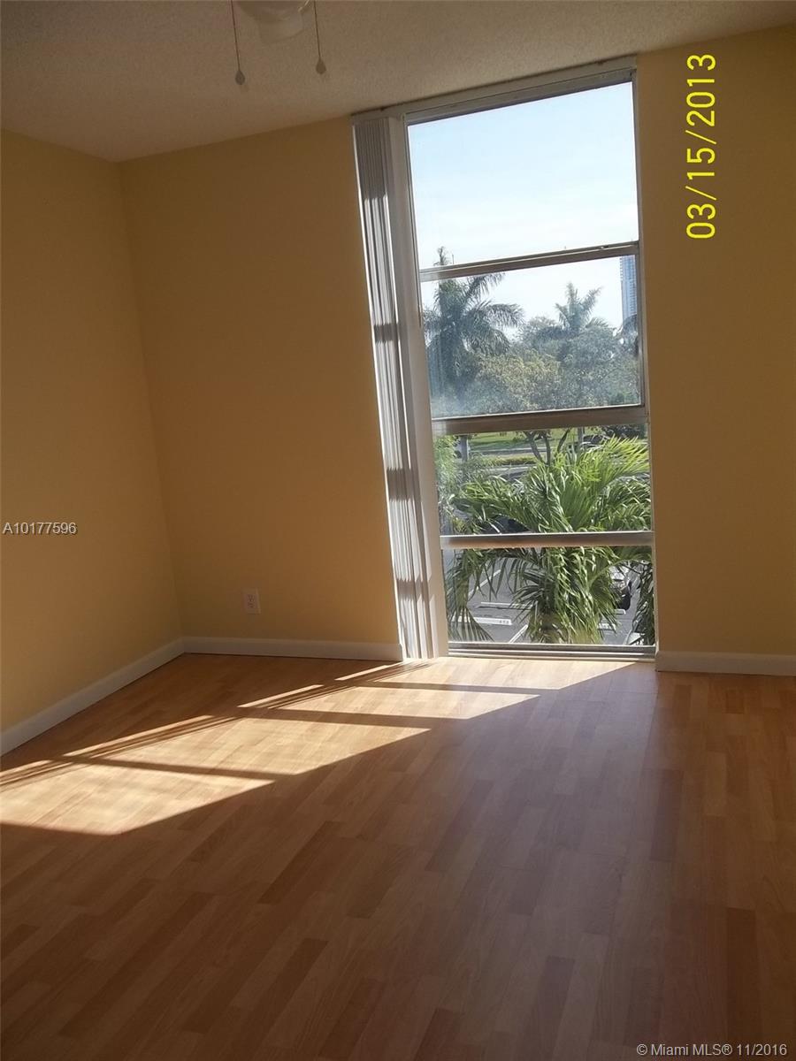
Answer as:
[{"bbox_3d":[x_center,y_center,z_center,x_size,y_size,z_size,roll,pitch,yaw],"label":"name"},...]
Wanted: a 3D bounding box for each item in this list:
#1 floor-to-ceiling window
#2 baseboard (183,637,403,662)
[{"bbox_3d":[0.589,-0.615,3.624,0.977,2.425,0.095,-1,10,20],"label":"floor-to-ceiling window"},{"bbox_3d":[-0.561,0.594,4.163,1.228,0.087,0.018,-1,10,20],"label":"baseboard"}]

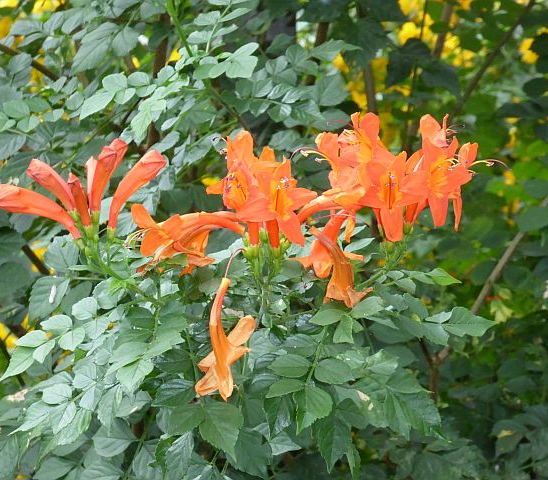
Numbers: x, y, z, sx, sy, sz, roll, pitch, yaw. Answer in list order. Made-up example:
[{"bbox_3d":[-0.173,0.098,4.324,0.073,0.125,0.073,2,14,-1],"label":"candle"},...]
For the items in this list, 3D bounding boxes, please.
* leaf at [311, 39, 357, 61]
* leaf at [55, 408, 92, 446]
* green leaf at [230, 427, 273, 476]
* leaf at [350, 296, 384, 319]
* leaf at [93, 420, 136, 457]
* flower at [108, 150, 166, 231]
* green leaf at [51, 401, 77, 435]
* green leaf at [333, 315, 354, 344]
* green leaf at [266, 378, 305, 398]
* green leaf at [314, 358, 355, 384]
[{"bbox_3d":[0.036,-0.116,1.800,0.028,0.014,0.011,-5,-33,-3],"label":"leaf"},{"bbox_3d":[-0.106,0.100,1.570,0.017,0.028,0.007,36,-17,30],"label":"leaf"},{"bbox_3d":[-0.013,0.114,1.580,0.020,0.028,0.011,-35,-11,-15],"label":"green leaf"},{"bbox_3d":[0.049,0.035,1.540,0.019,0.008,0.009,-20,56,-14],"label":"leaf"},{"bbox_3d":[-0.086,0.107,1.600,0.024,0.021,0.010,0,-20,0],"label":"leaf"},{"bbox_3d":[-0.072,-0.026,1.550,0.017,0.049,0.011,35,6,0],"label":"flower"},{"bbox_3d":[-0.119,0.100,1.670,0.014,0.022,0.004,21,-26,18],"label":"green leaf"},{"bbox_3d":[0.041,0.051,1.680,0.011,0.019,0.004,6,-30,3],"label":"green leaf"},{"bbox_3d":[0.005,0.071,1.420,0.019,0.004,0.012,-20,44,-14],"label":"green leaf"},{"bbox_3d":[0.036,0.076,1.700,0.023,0.005,0.016,24,57,9],"label":"green leaf"}]

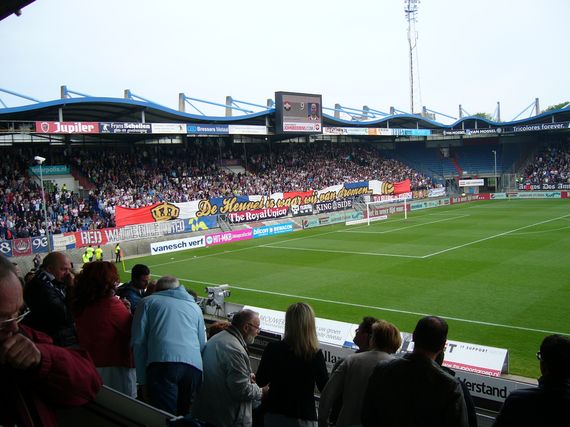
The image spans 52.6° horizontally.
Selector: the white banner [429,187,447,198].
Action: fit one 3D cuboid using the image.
[{"bbox_3d":[23.410,-3.233,88.531,0.100,1.080,5.254,1,6,44],"label":"white banner"}]

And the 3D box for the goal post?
[{"bbox_3d":[10.725,-0.244,67.588,3.100,2.520,7.500,1,6,44],"label":"goal post"}]

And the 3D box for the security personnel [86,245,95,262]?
[{"bbox_3d":[-15.368,3.326,45.293,0.420,1.780,0.550,1,6,44],"label":"security personnel"}]

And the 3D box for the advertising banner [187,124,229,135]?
[{"bbox_3d":[-7.569,-8.357,57.133,0.150,1.040,5.292,1,6,44],"label":"advertising banner"}]

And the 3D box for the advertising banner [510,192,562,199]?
[{"bbox_3d":[40.015,-3.041,92.272,8.104,0.950,0.150,1,6,44],"label":"advertising banner"}]

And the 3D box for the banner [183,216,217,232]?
[{"bbox_3d":[-8.211,0.998,55.844,0.100,1.220,4.067,1,6,44],"label":"banner"}]

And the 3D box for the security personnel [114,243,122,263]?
[{"bbox_3d":[-13.667,3.165,47.052,0.400,1.660,0.500,1,6,44],"label":"security personnel"}]

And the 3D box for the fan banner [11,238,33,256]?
[{"bbox_3d":[-19.923,2.555,43.737,0.100,1.250,1.428,1,6,44],"label":"fan banner"}]

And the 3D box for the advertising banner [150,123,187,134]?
[{"bbox_3d":[-10.751,-7.924,53.844,0.150,1.040,3.918,1,6,44],"label":"advertising banner"}]

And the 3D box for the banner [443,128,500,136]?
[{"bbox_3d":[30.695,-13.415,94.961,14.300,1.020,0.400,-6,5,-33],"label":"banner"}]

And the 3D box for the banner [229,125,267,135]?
[{"bbox_3d":[-3.861,-8.861,60.966,0.150,1.040,5.423,1,6,44],"label":"banner"}]

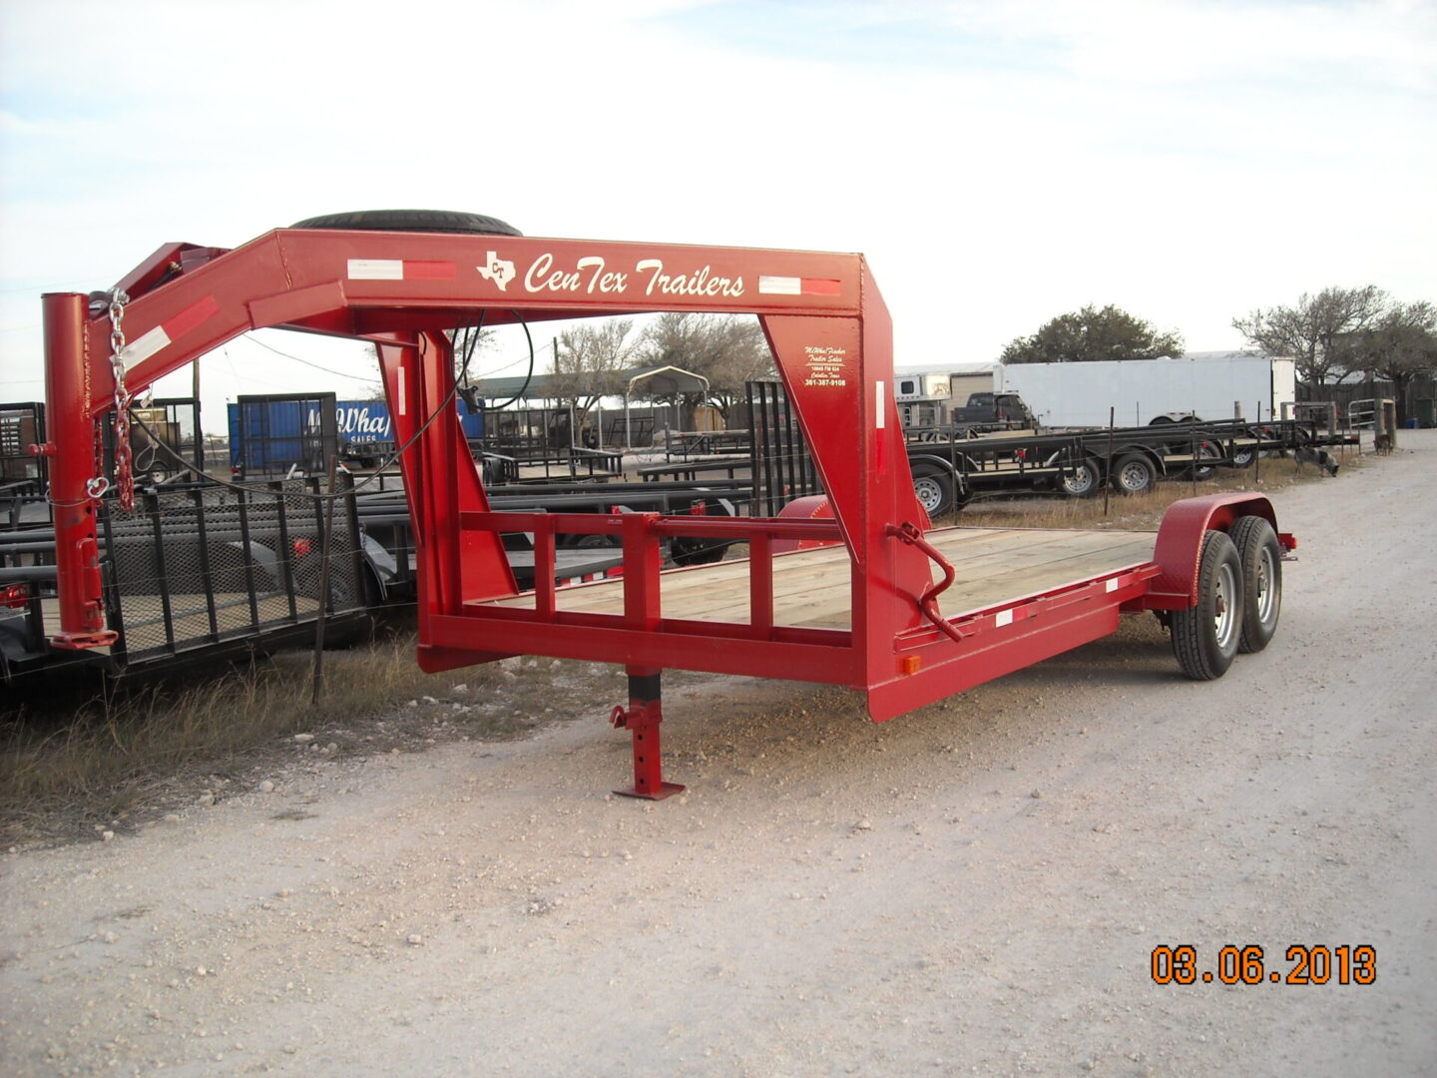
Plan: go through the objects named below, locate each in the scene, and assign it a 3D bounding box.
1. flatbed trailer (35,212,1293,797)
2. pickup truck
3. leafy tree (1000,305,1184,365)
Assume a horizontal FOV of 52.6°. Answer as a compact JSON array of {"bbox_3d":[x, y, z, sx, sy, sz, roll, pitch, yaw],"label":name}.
[{"bbox_3d":[0.716,-0.137,7.116,2.545,2.000,8.575,2,5,34],"label":"flatbed trailer"},{"bbox_3d":[10.900,-4.840,57.500,2.000,1.880,5.500,1,5,21],"label":"pickup truck"},{"bbox_3d":[17.500,-7.900,68.000,8.800,6.100,8.400,-1,4,0],"label":"leafy tree"}]

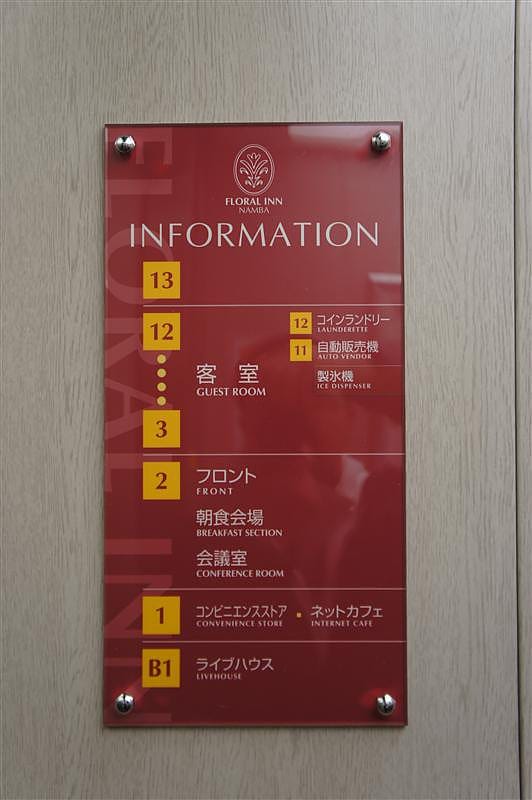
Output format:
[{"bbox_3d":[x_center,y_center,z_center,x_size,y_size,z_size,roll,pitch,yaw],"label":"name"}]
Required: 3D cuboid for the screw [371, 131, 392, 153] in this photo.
[{"bbox_3d":[0.077,-0.171,0.574,0.013,0.013,0.010,0,-1,0],"label":"screw"}]

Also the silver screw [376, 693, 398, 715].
[{"bbox_3d":[0.079,0.199,0.565,0.013,0.013,0.010,0,-1,0],"label":"silver screw"}]

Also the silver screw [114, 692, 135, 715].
[{"bbox_3d":[-0.092,0.198,0.566,0.013,0.013,0.010,0,-1,0],"label":"silver screw"}]

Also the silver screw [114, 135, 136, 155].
[{"bbox_3d":[-0.093,-0.170,0.574,0.013,0.013,0.010,0,-1,0],"label":"silver screw"}]

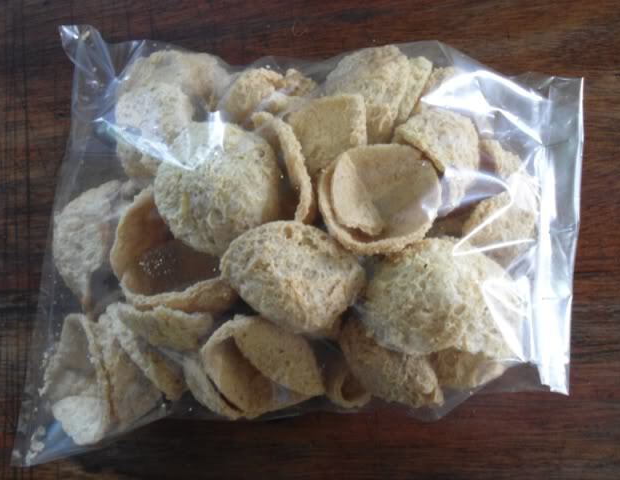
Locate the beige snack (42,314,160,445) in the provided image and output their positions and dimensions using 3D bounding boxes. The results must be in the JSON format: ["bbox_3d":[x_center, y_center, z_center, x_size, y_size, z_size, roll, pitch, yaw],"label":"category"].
[{"bbox_3d":[-0.081,0.054,0.317,0.044,0.034,0.050,0,81,0],"label":"beige snack"}]

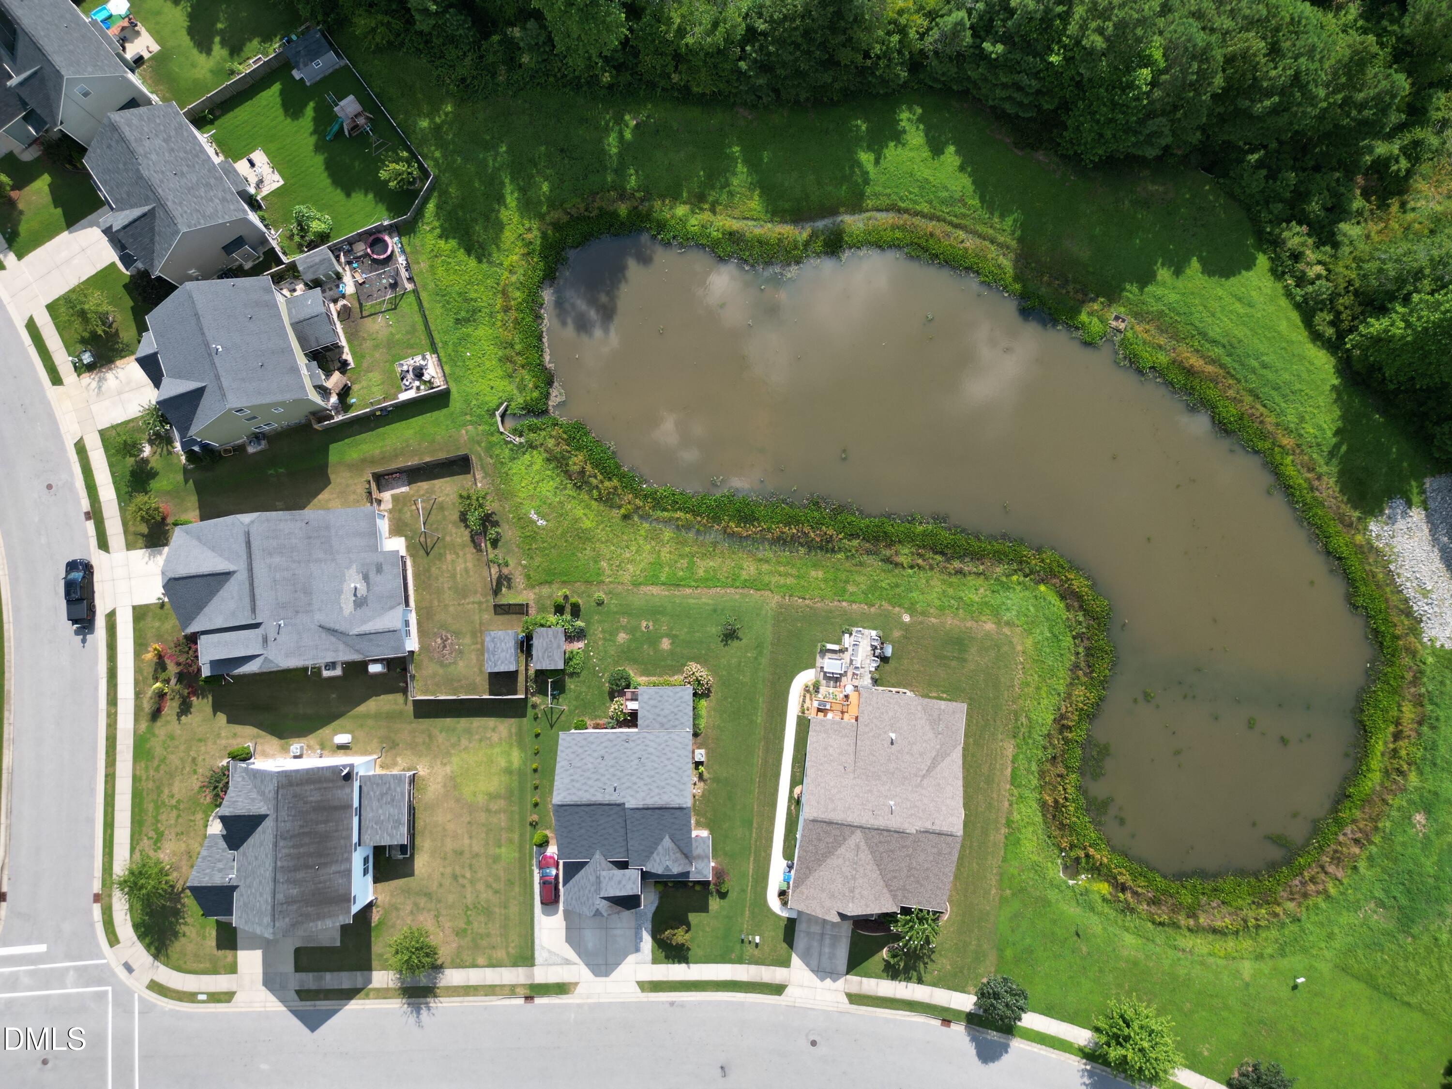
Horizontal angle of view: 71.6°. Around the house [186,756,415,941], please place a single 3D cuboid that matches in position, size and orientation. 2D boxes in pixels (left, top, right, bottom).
[{"bbox_3d":[-38.037,26.387,89.349,17.900,10.600,13.800,-1,86,0],"label":"house"}]

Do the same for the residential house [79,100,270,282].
[{"bbox_3d":[-52.696,-32.398,94.629,13.300,9.200,13.200,-33,86,-3],"label":"residential house"}]

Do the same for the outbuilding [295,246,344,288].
[{"bbox_3d":[-39.385,-26.840,97.477,3.250,2.700,2.350,-25,86,-2],"label":"outbuilding"}]

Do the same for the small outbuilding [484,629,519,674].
[{"bbox_3d":[-20.902,10.042,94.570,2.650,2.800,3.750,-4,86,0],"label":"small outbuilding"}]

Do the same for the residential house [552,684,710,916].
[{"bbox_3d":[-8.080,22.839,90.229,13.450,9.500,19.750,0,86,0],"label":"residential house"}]

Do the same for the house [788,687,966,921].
[{"bbox_3d":[13.857,23.515,90.865,14.100,8.200,20.350,7,86,0],"label":"house"}]

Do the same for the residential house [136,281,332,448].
[{"bbox_3d":[-46.205,-16.958,93.331,16.000,9.400,12.200,-20,86,-2],"label":"residential house"}]

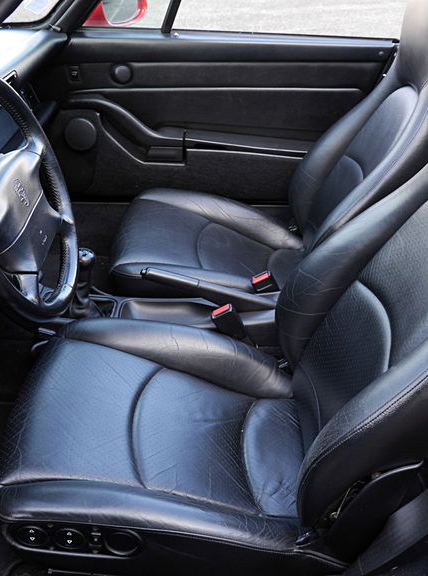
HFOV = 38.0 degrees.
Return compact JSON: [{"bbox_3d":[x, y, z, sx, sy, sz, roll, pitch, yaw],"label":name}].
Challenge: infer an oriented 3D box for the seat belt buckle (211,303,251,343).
[{"bbox_3d":[0.041,0.076,1.375,0.047,0.075,0.025,-31,26,19],"label":"seat belt buckle"}]

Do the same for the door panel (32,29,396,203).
[{"bbox_3d":[0.006,-0.502,1.906,1.045,0.520,0.130,1,32,1],"label":"door panel"}]

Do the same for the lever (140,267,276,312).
[{"bbox_3d":[-0.001,0.018,1.446,0.350,0.050,0.038,14,31,-7],"label":"lever"}]

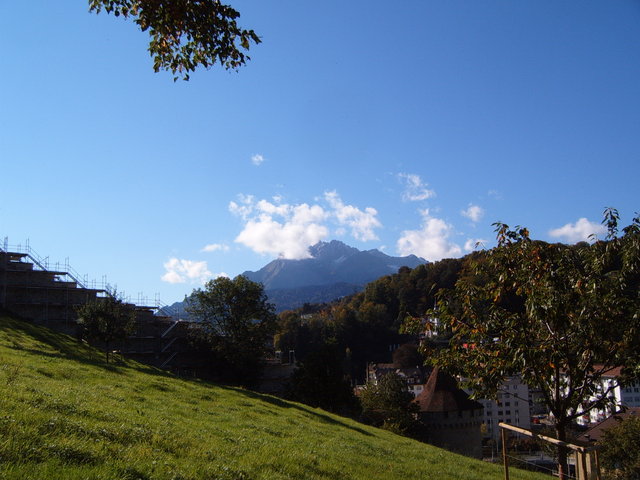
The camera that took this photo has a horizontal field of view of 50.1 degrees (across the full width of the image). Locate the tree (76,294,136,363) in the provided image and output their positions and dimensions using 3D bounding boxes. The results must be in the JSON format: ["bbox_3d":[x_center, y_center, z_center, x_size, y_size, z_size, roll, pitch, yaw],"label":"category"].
[{"bbox_3d":[-16.230,6.730,52.000,4.500,5.200,4.400,0,-10,0],"label":"tree"}]

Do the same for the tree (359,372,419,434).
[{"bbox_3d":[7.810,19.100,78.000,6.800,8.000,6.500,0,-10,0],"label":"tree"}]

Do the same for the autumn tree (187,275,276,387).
[{"bbox_3d":[-9.060,9.460,70.000,9.000,11.800,8.800,0,-10,0],"label":"autumn tree"}]

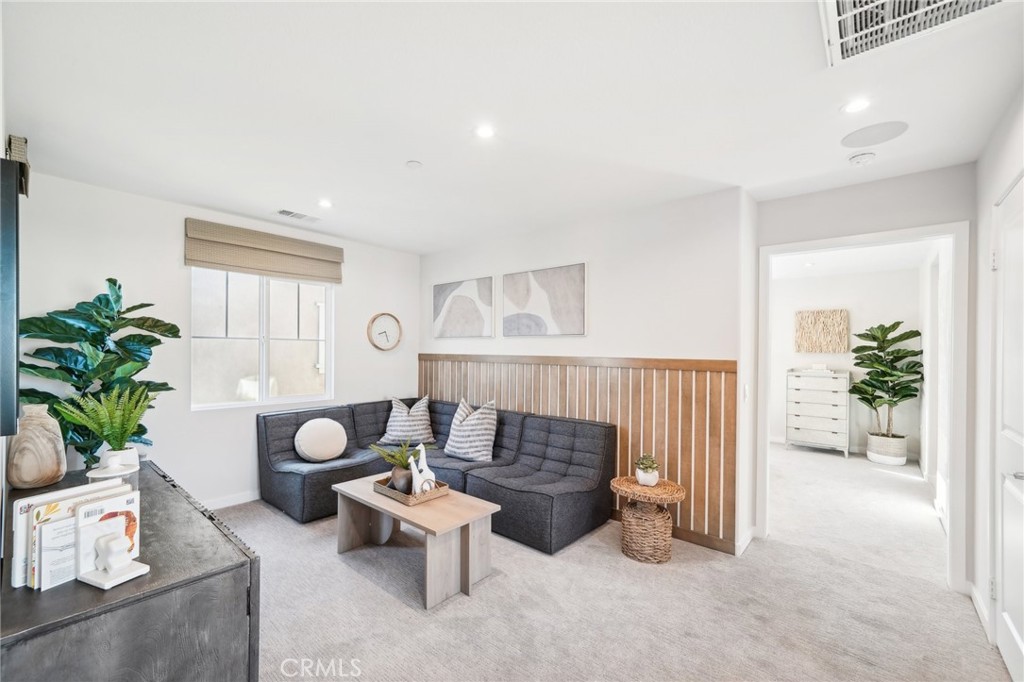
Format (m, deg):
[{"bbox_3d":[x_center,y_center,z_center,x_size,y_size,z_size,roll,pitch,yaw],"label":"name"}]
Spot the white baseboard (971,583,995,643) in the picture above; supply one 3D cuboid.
[{"bbox_3d":[2.421,1.388,2.055,0.016,0.086,0.470,0,-1,42],"label":"white baseboard"}]

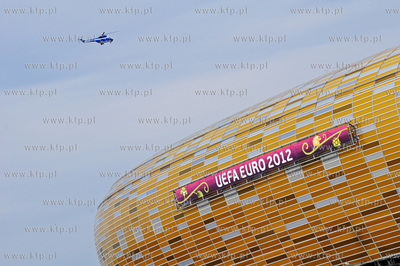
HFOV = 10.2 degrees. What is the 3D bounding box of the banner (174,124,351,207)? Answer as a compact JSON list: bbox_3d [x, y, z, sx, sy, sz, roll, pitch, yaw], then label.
[{"bbox_3d":[11.050,6.670,432.240,45.500,3.300,2.200,-22,-10,40],"label":"banner"}]

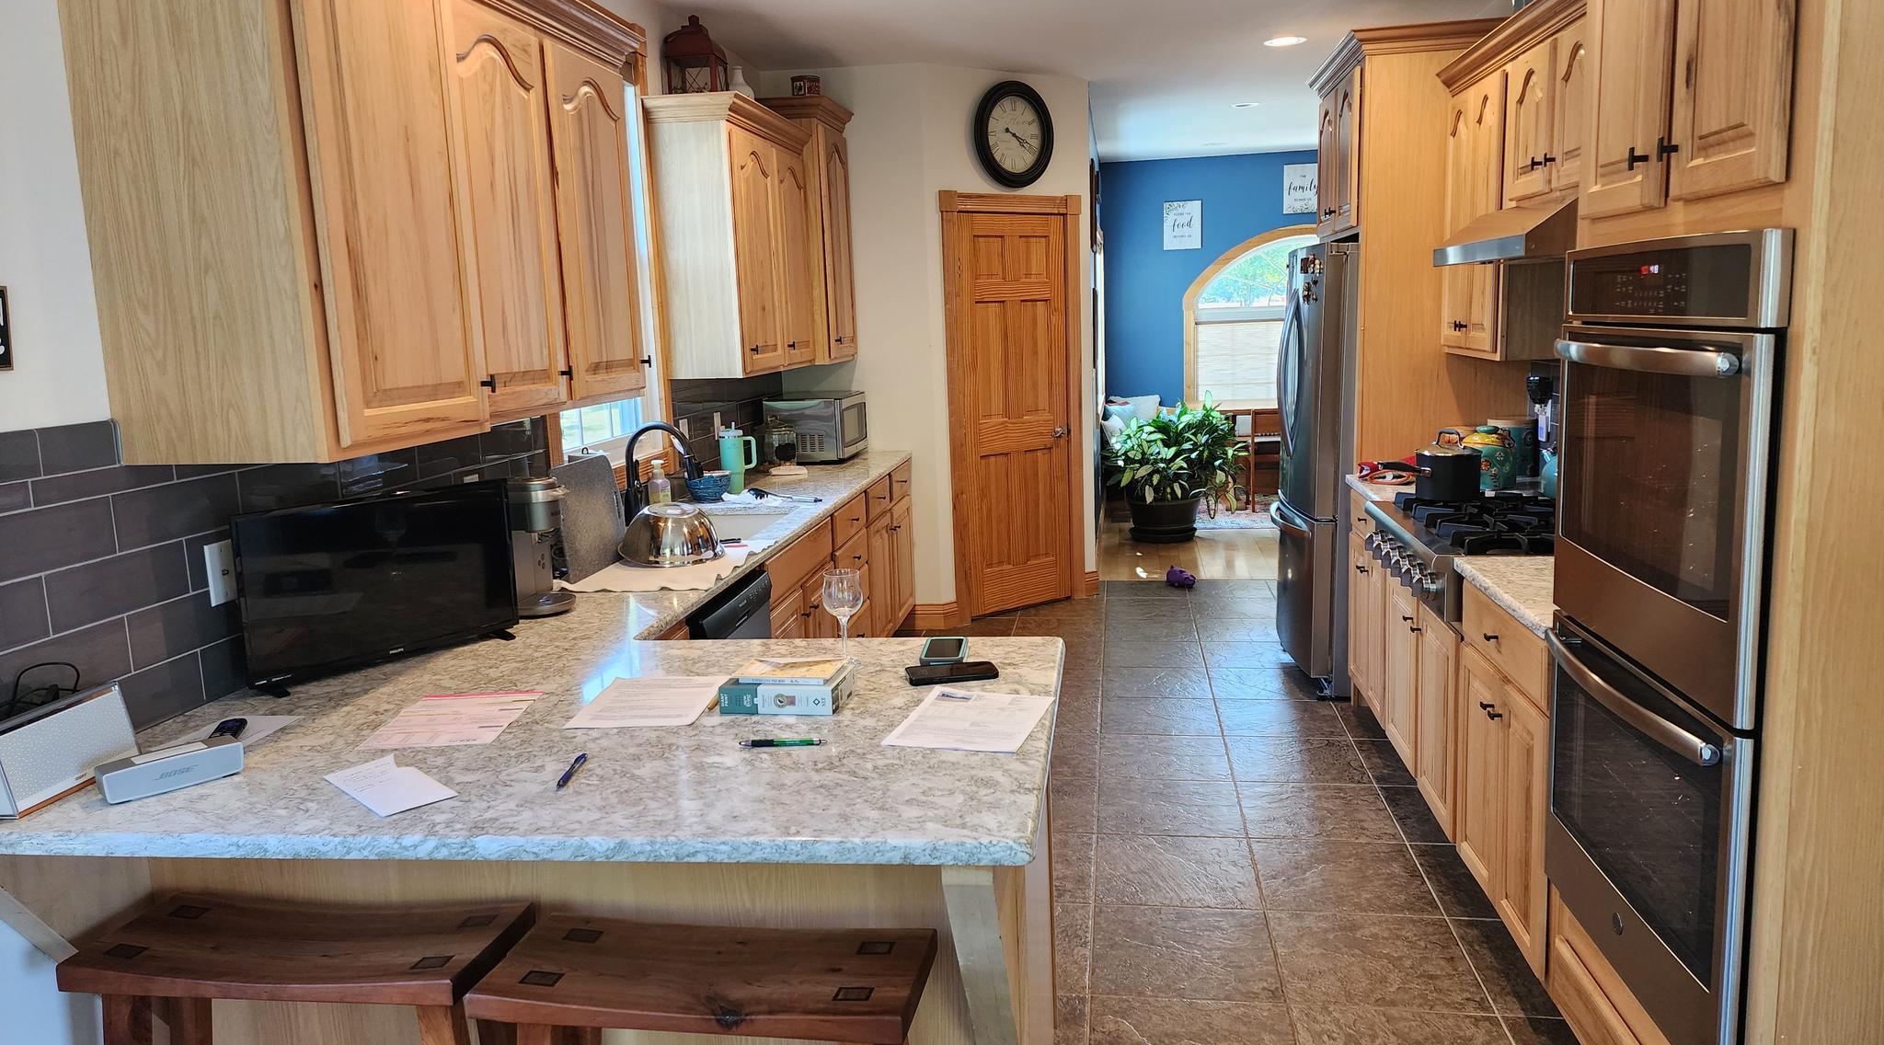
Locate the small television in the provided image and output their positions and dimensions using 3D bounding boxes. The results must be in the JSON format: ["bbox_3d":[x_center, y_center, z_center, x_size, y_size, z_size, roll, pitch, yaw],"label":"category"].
[{"bbox_3d":[-1.119,0.119,2.515,0.120,0.345,0.555,5,12,38],"label":"small television"}]

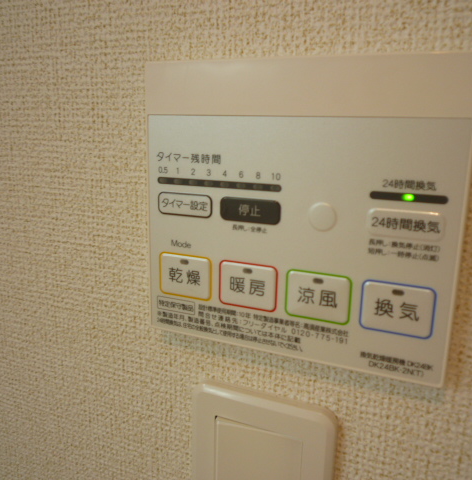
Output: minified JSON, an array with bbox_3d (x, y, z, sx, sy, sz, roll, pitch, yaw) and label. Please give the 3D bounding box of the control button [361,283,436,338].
[{"bbox_3d":[0.060,0.026,0.173,0.026,0.019,0.005,7,14,22],"label":"control button"}]

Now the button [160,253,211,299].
[{"bbox_3d":[-0.023,0.017,0.206,0.026,0.019,0.005,7,14,22],"label":"button"}]

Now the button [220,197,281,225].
[{"bbox_3d":[0.006,-0.012,0.188,0.026,0.010,0.005,7,14,22],"label":"button"}]

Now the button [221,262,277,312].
[{"bbox_3d":[0.005,0.020,0.195,0.026,0.019,0.005,7,14,22],"label":"button"}]

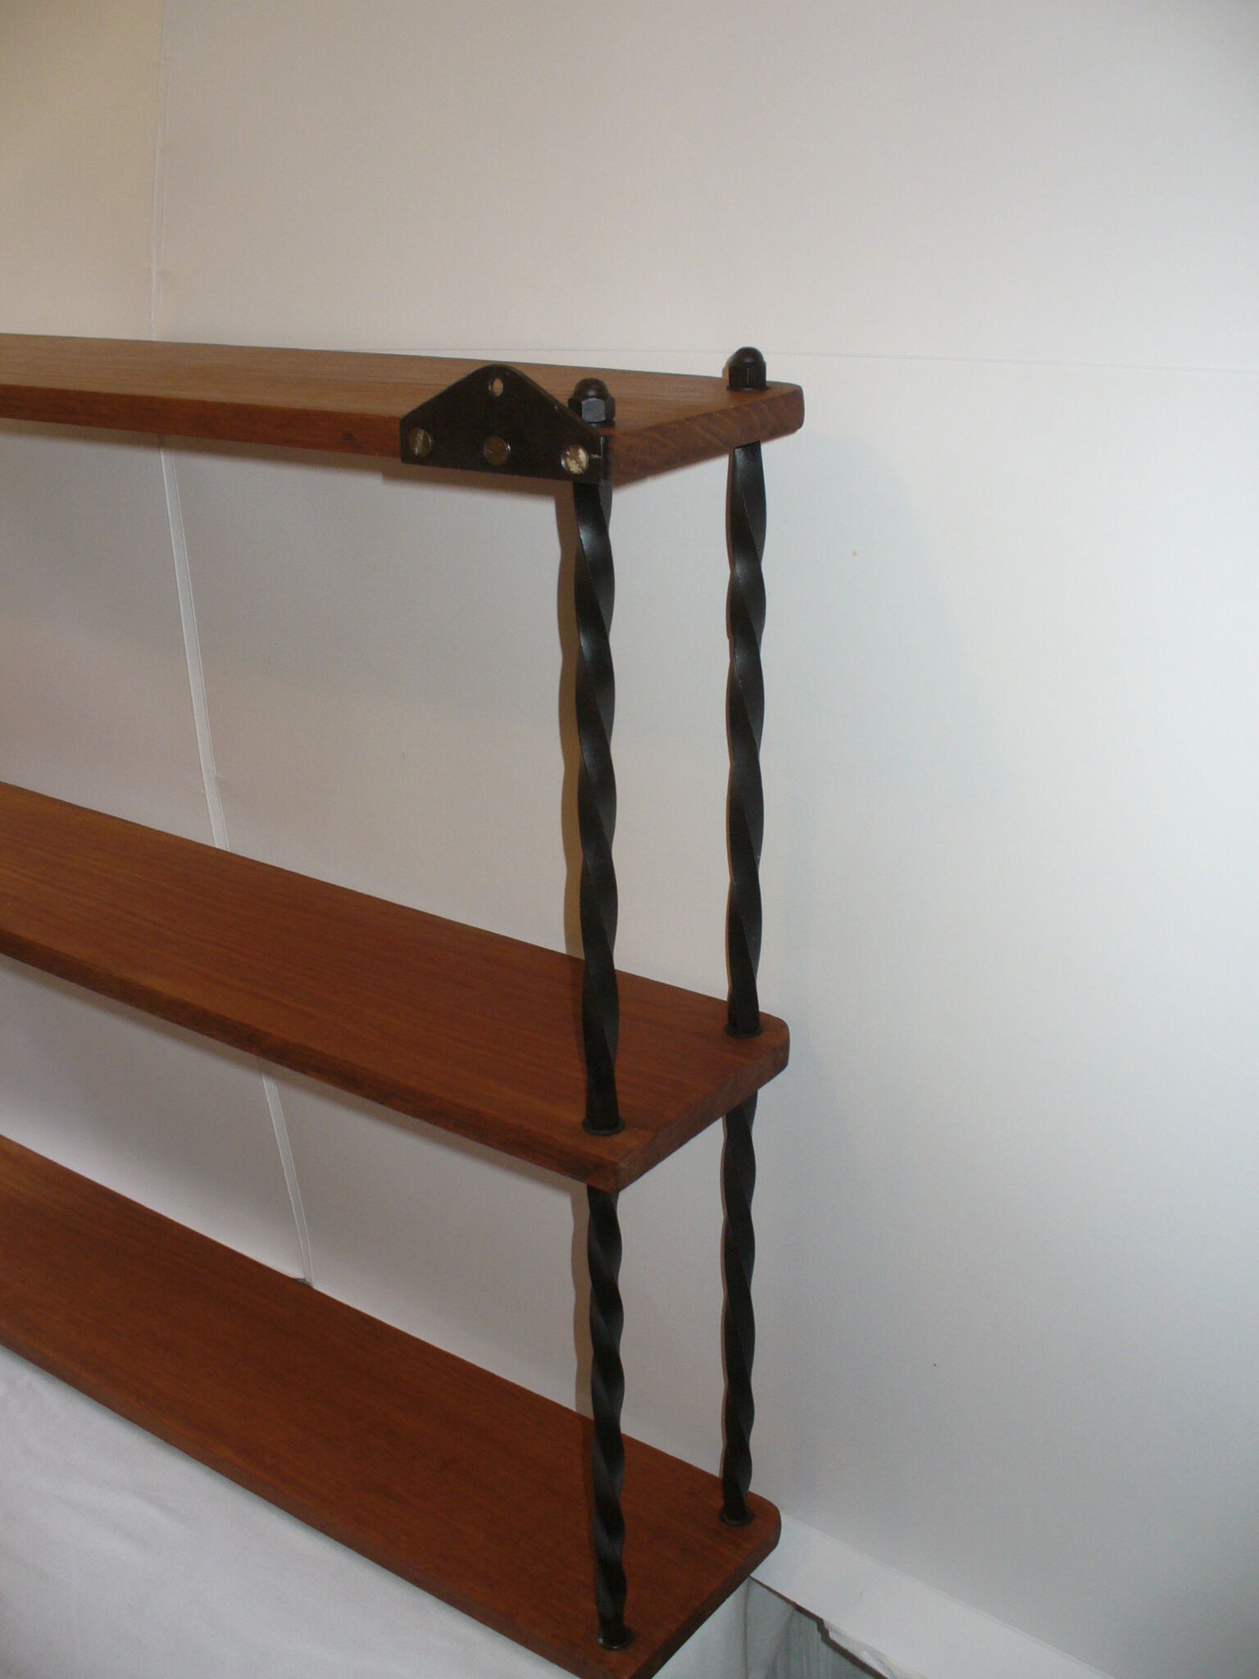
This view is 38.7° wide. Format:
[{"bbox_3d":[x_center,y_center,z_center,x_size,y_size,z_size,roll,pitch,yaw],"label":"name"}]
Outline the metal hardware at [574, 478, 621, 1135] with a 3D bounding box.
[{"bbox_3d":[-0.014,-0.007,0.795,0.018,0.311,0.018,15,26,33],"label":"metal hardware"}]

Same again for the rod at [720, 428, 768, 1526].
[{"bbox_3d":[0.059,0.091,0.942,0.019,0.678,0.019,-1,22,0],"label":"rod"}]

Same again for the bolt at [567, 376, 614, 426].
[{"bbox_3d":[-0.015,-0.177,0.726,0.019,0.019,0.019,14,26,33],"label":"bolt"}]

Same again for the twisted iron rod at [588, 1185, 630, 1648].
[{"bbox_3d":[-0.011,0.295,0.919,0.018,0.306,0.018,-1,23,0],"label":"twisted iron rod"}]

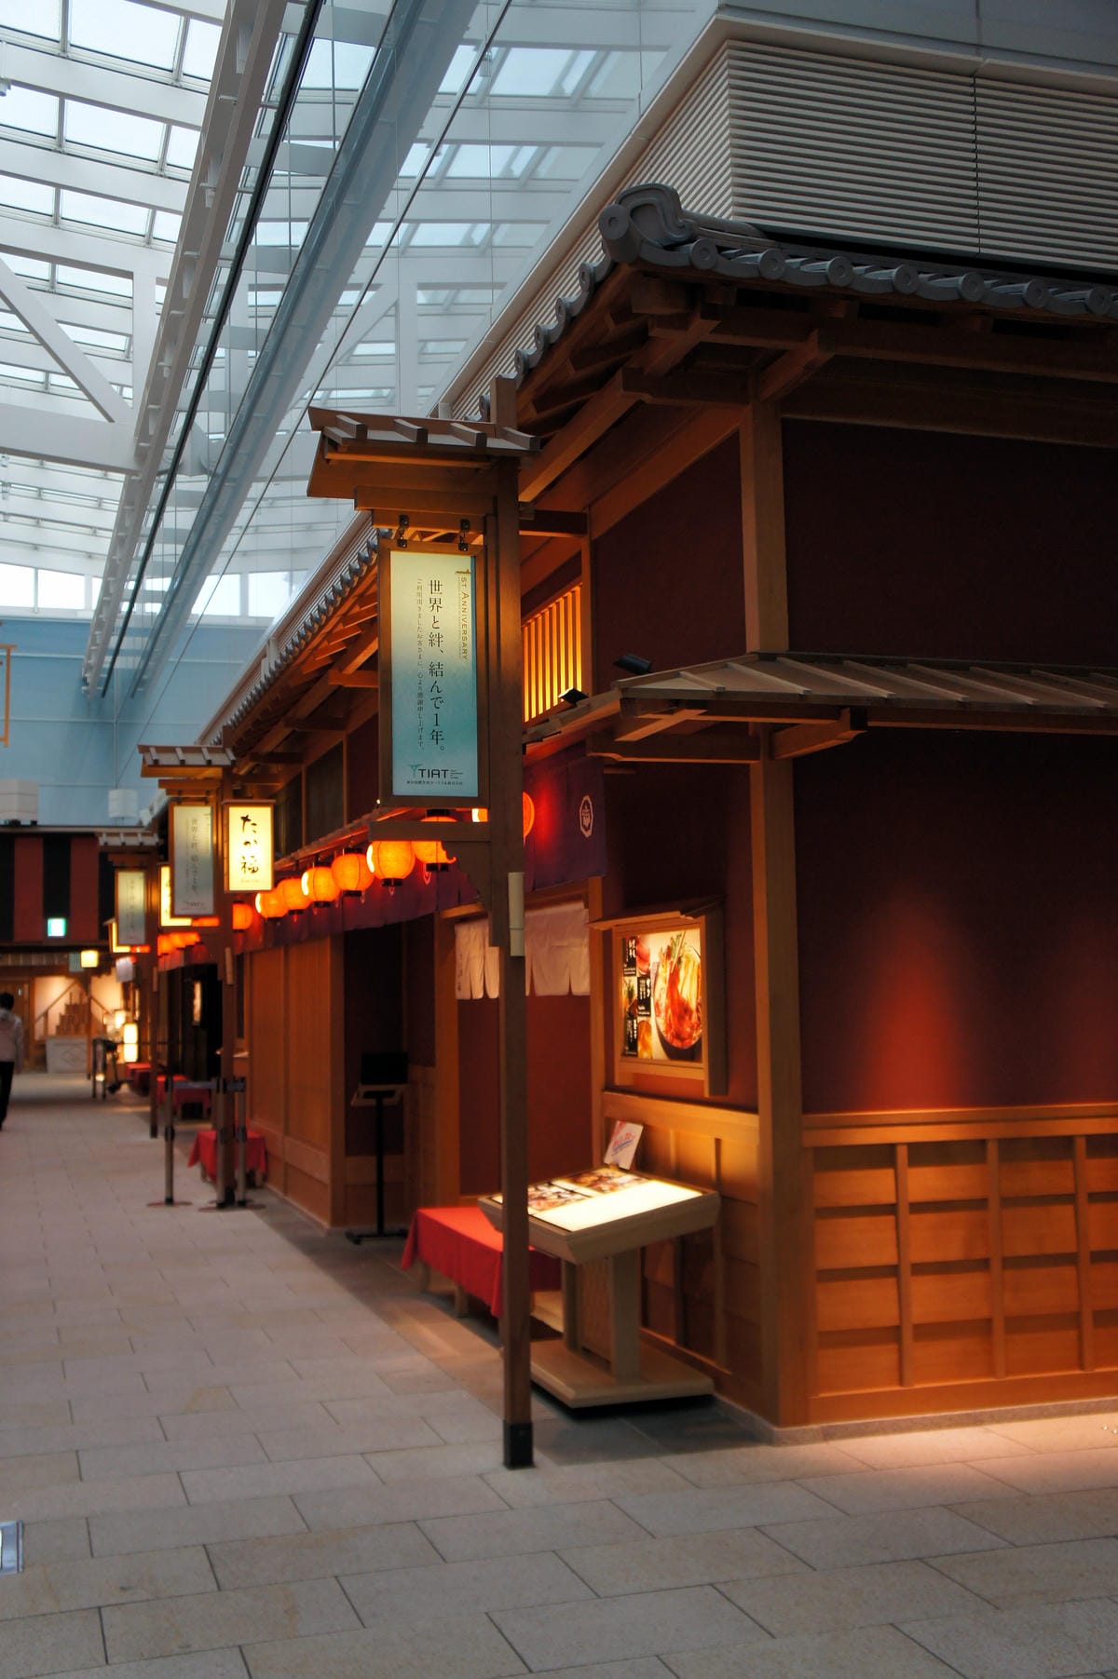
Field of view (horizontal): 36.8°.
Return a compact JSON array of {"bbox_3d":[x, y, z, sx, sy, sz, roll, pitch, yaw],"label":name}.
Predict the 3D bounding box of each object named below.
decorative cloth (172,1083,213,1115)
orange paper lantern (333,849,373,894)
[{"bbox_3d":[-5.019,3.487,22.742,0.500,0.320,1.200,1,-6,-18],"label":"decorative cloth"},{"bbox_3d":[-1.167,0.182,9.526,0.240,0.265,0.240,1,-6,-18],"label":"orange paper lantern"}]

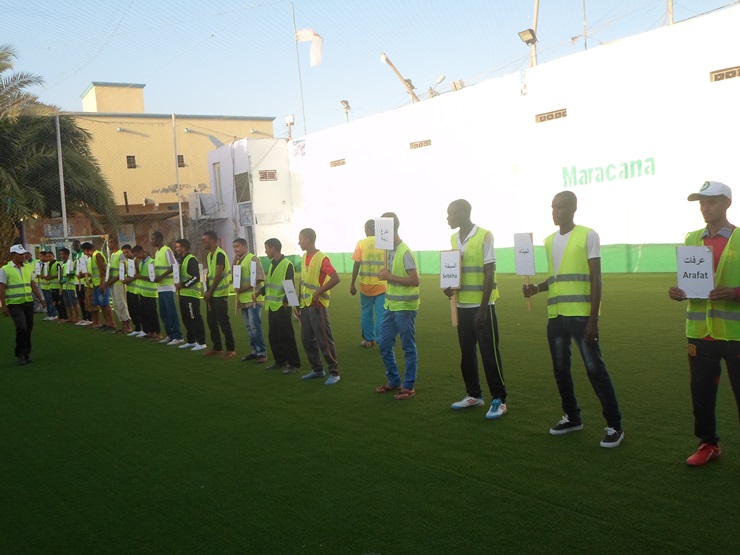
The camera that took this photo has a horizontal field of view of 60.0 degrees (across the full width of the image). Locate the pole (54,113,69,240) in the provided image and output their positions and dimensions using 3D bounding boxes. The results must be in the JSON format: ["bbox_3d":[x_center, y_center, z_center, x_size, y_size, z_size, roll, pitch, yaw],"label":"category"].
[{"bbox_3d":[-13.546,-3.306,28.435,0.140,7.706,0.140,-6,5,-40],"label":"pole"}]

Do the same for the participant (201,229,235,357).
[{"bbox_3d":[-2.124,0.240,9.050,0.380,1.750,0.500,-6,4,-44],"label":"participant"}]

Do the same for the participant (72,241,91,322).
[{"bbox_3d":[-6.411,0.117,14.252,0.400,1.810,0.480,-6,5,-40],"label":"participant"}]

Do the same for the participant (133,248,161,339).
[{"bbox_3d":[-4.008,0.269,11.500,0.480,1.670,0.500,-6,4,-42],"label":"participant"}]

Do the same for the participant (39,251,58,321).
[{"bbox_3d":[-8.172,0.203,16.300,0.480,1.710,0.500,-6,4,-38],"label":"participant"}]

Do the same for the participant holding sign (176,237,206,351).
[{"bbox_3d":[-2.799,0.265,10.000,0.460,1.700,0.500,-5,4,-36],"label":"participant holding sign"}]

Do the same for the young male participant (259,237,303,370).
[{"bbox_3d":[-1.103,0.345,7.900,0.480,1.620,0.520,-5,4,-36],"label":"young male participant"}]

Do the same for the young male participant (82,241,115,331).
[{"bbox_3d":[-5.526,0.184,13.100,0.580,1.740,0.520,-5,4,-30],"label":"young male participant"}]

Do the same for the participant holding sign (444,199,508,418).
[{"bbox_3d":[0.883,0.257,5.320,0.430,1.760,0.530,-6,4,-38],"label":"participant holding sign"}]

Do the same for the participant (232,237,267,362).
[{"bbox_3d":[-1.601,0.280,8.588,0.400,1.630,0.480,-6,5,-40],"label":"participant"}]

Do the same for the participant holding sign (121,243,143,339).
[{"bbox_3d":[-4.346,0.225,11.785,0.420,1.660,0.480,-6,5,-40],"label":"participant holding sign"}]

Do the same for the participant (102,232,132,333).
[{"bbox_3d":[-4.862,0.155,12.348,0.440,1.790,0.480,-6,4,-38],"label":"participant"}]

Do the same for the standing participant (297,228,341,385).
[{"bbox_3d":[-0.574,0.290,7.143,0.400,1.670,0.520,-6,5,-42],"label":"standing participant"}]

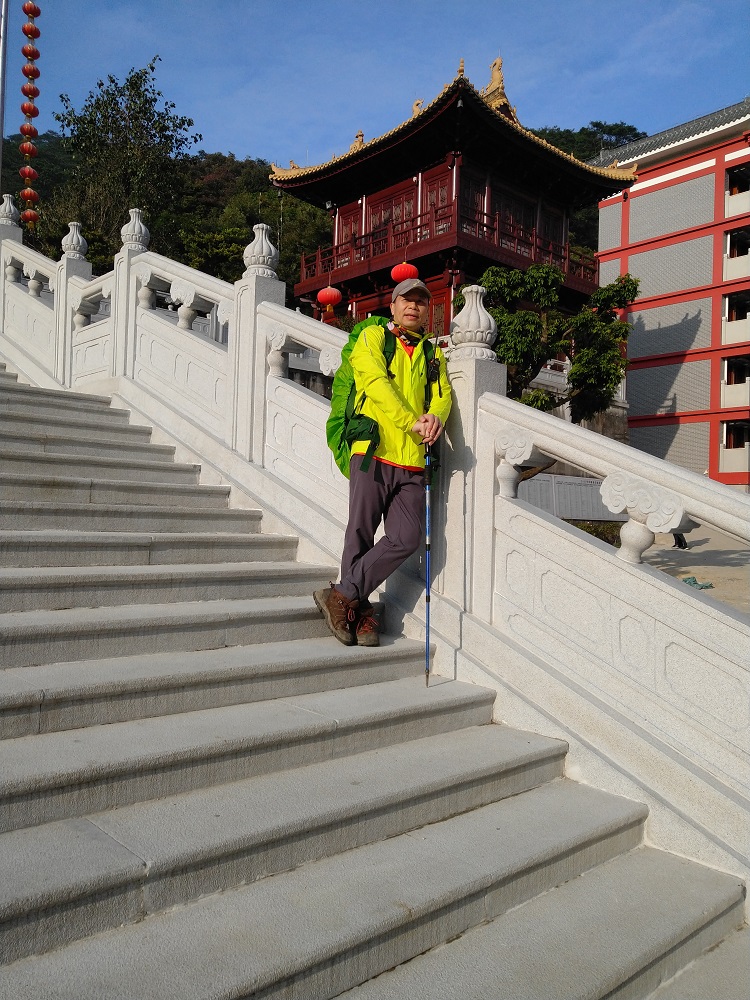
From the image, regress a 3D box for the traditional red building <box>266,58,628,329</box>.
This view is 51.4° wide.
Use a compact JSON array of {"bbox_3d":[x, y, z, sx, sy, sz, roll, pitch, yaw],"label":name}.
[{"bbox_3d":[3.187,-11.464,33.199,11.300,13.000,11.300,3,-2,-43],"label":"traditional red building"}]

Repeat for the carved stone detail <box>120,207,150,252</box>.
[{"bbox_3d":[-1.971,-2.222,6.420,0.235,0.360,0.235,3,-2,-43],"label":"carved stone detail"}]

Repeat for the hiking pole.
[{"bbox_3d":[0.233,0.260,3.375,0.034,1.090,0.034,0,-1,0],"label":"hiking pole"}]

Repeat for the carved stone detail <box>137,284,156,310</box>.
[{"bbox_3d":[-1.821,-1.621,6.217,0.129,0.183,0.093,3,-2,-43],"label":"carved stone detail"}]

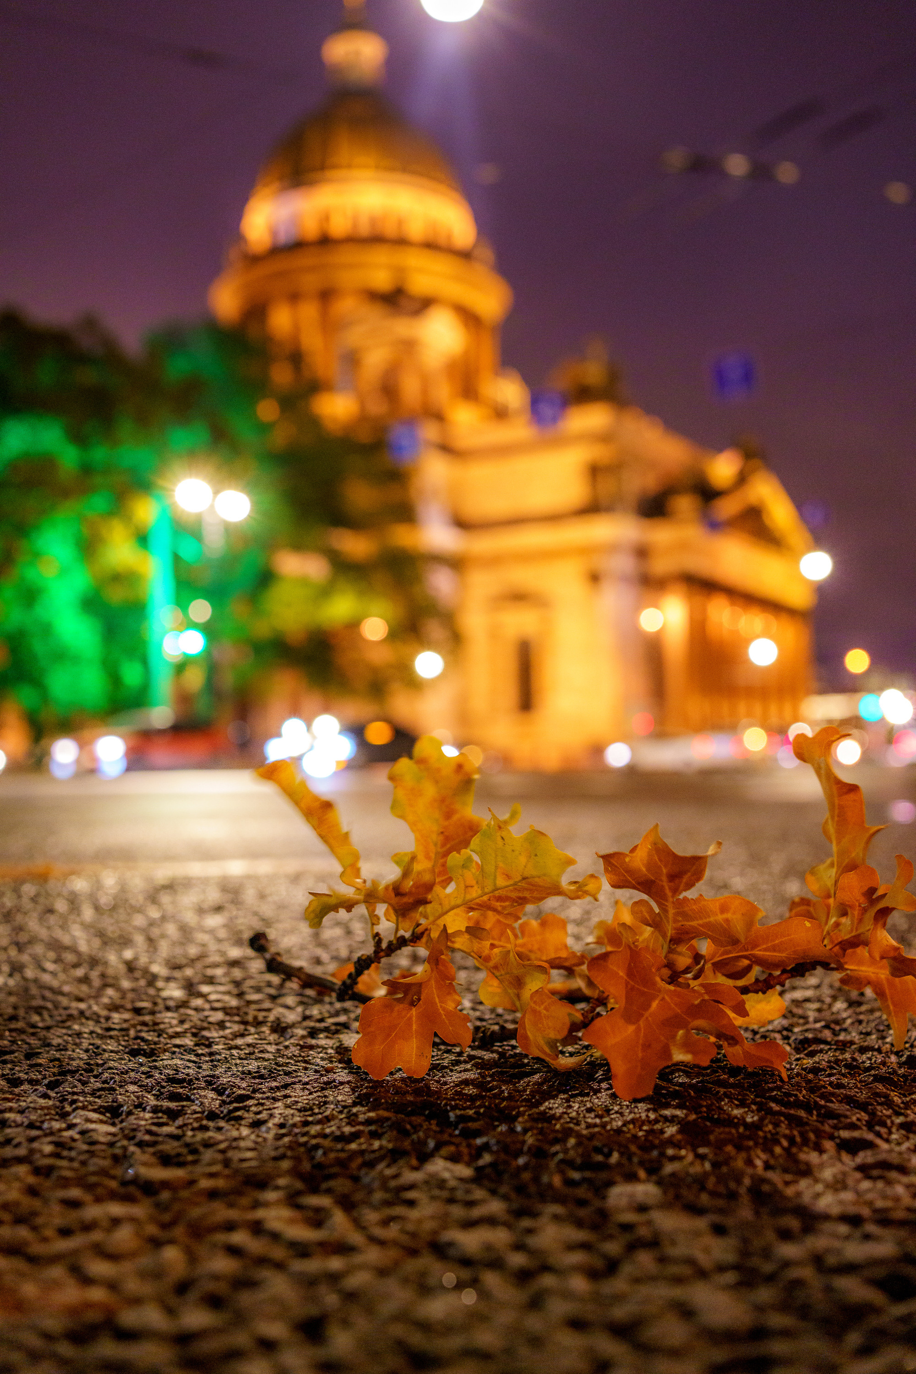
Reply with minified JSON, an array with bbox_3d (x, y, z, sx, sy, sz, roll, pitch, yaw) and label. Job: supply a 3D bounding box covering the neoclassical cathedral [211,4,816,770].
[{"bbox_3d":[-12.098,-40.689,171.259,111.300,101.500,97.600,-3,-4,30],"label":"neoclassical cathedral"}]

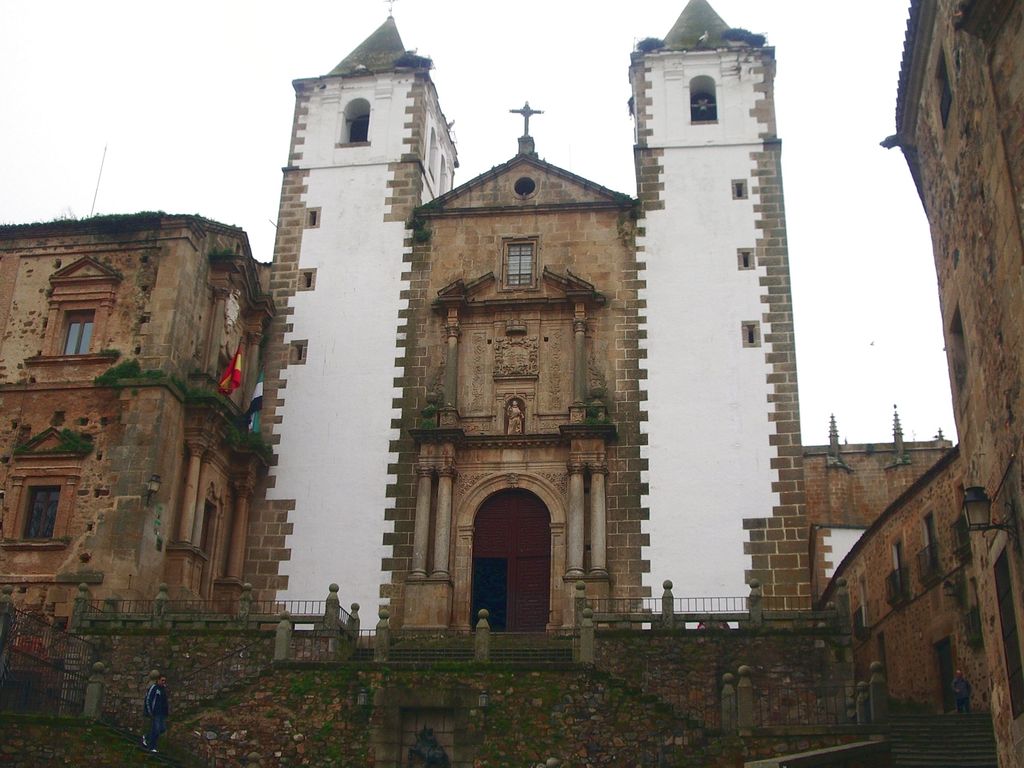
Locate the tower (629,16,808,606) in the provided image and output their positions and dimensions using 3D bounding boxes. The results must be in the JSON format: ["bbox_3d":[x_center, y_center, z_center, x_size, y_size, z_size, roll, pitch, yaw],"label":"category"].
[{"bbox_3d":[8.529,-4.266,52.108,6.050,31.600,6.700,-2,-22,8],"label":"tower"}]

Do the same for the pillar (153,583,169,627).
[{"bbox_3d":[-10.042,6.357,34.655,0.300,1.330,0.300,-2,-22,8],"label":"pillar"}]

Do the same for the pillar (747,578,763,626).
[{"bbox_3d":[6.388,5.778,31.989,0.300,1.294,0.300,-2,-24,8],"label":"pillar"}]

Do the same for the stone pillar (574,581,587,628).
[{"bbox_3d":[1.844,5.914,32.592,0.300,1.292,0.300,-2,-24,8],"label":"stone pillar"}]

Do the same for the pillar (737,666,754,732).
[{"bbox_3d":[5.053,6.751,26.160,0.300,1.340,0.300,-2,-22,8],"label":"pillar"}]

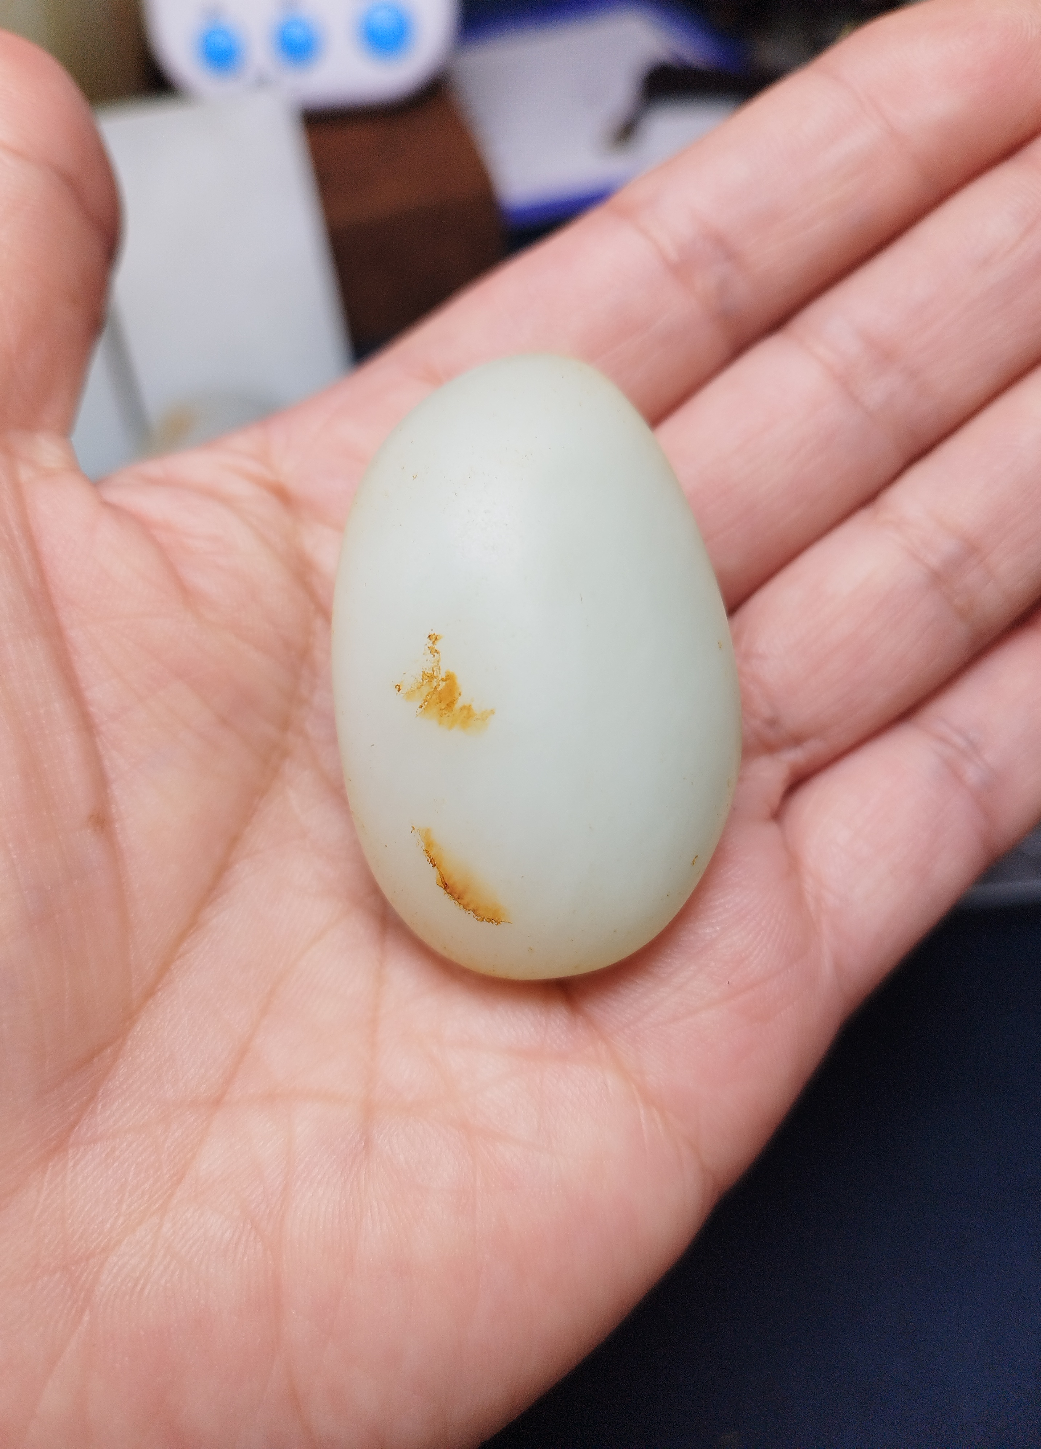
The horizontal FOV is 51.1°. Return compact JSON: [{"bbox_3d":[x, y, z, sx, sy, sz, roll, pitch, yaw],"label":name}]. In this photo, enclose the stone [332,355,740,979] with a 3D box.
[{"bbox_3d":[0.001,-0.006,0.106,0.040,0.030,0.060,-6,78,-1],"label":"stone"}]

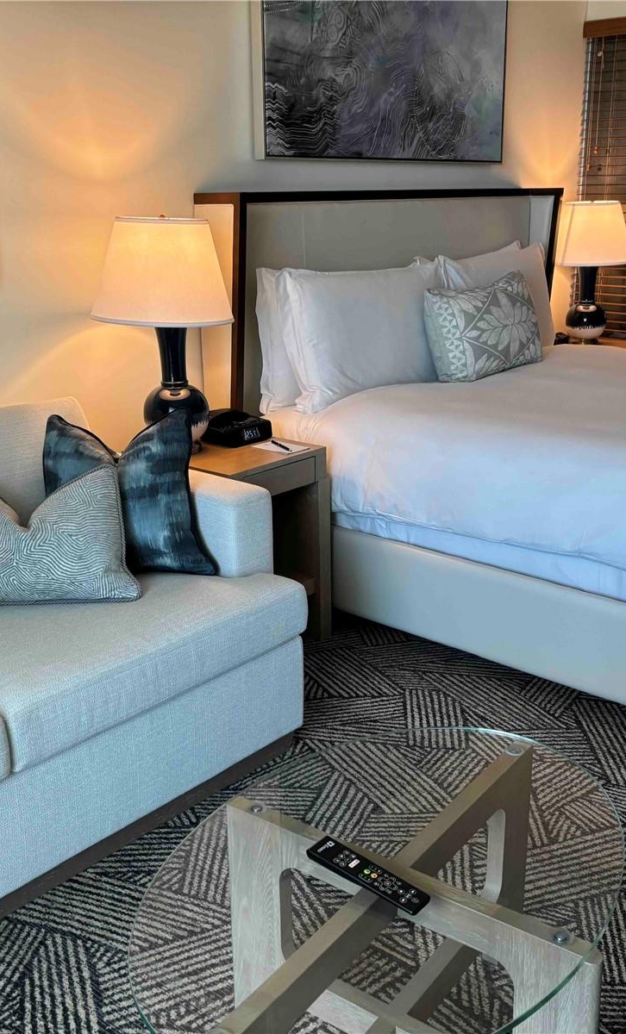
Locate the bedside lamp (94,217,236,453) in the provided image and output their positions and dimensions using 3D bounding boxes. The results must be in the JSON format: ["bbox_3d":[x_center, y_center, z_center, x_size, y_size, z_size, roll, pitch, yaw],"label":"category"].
[{"bbox_3d":[-0.429,-0.518,2.984,0.409,0.665,0.409,0,18,0],"label":"bedside lamp"}]

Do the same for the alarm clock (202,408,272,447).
[{"bbox_3d":[-0.239,-0.277,3.196,0.160,0.070,0.176,14,23,39],"label":"alarm clock"}]

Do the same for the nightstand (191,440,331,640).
[{"bbox_3d":[-0.296,0.081,3.199,0.566,0.613,0.428,14,23,39],"label":"nightstand"}]

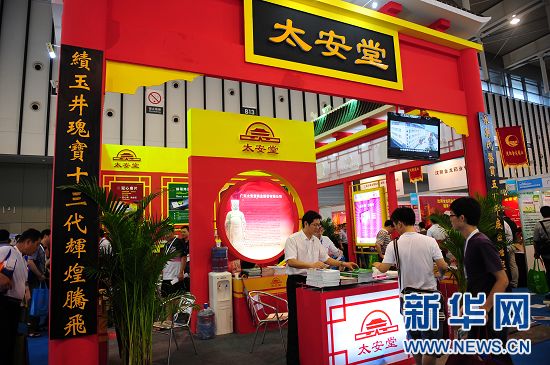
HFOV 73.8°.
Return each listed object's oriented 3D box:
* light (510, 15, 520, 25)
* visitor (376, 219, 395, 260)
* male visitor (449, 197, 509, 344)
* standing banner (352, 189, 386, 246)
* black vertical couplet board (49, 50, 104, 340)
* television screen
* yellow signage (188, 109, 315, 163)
[{"bbox_3d":[12.482,-8.459,19.000,0.480,0.400,0.480,1,-7,-27],"label":"light"},{"bbox_3d":[1.642,1.374,5.308,0.420,1.660,0.500,-3,-7,11],"label":"visitor"},{"bbox_3d":[1.463,0.957,2.506,0.460,1.740,0.500,-7,-9,31],"label":"male visitor"},{"bbox_3d":[2.050,0.785,8.007,0.100,1.200,0.920,1,-7,-27],"label":"standing banner"},{"bbox_3d":[-1.739,0.029,3.254,0.344,2.545,0.050,1,-7,-27],"label":"black vertical couplet board"},{"bbox_3d":[2.038,-0.655,5.435,1.020,0.635,0.100,1,-1,-27],"label":"television screen"},{"bbox_3d":[-0.352,-0.792,6.740,2.422,0.811,0.220,1,-7,-27],"label":"yellow signage"}]

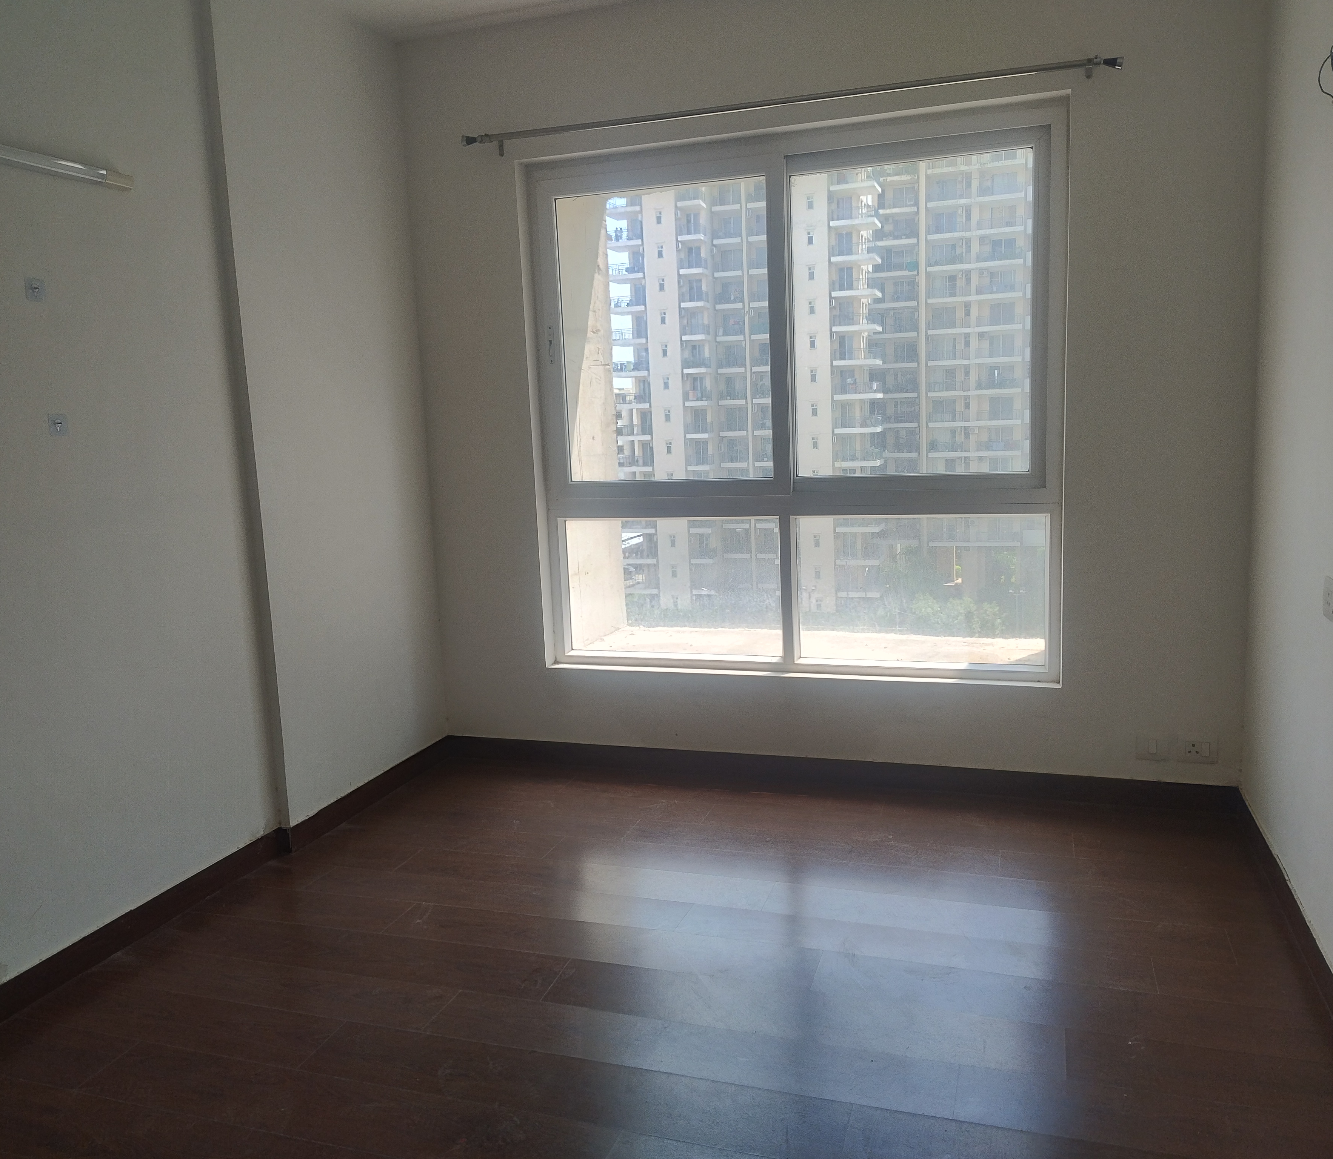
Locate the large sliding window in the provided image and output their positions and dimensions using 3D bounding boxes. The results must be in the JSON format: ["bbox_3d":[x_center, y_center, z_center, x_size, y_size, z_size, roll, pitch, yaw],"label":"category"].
[{"bbox_3d":[0.436,-0.612,3.939,1.935,1.935,0.110,1,9,19],"label":"large sliding window"}]

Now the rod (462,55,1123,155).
[{"bbox_3d":[0.323,-1.601,3.631,2.260,0.070,0.090,1,9,19],"label":"rod"}]

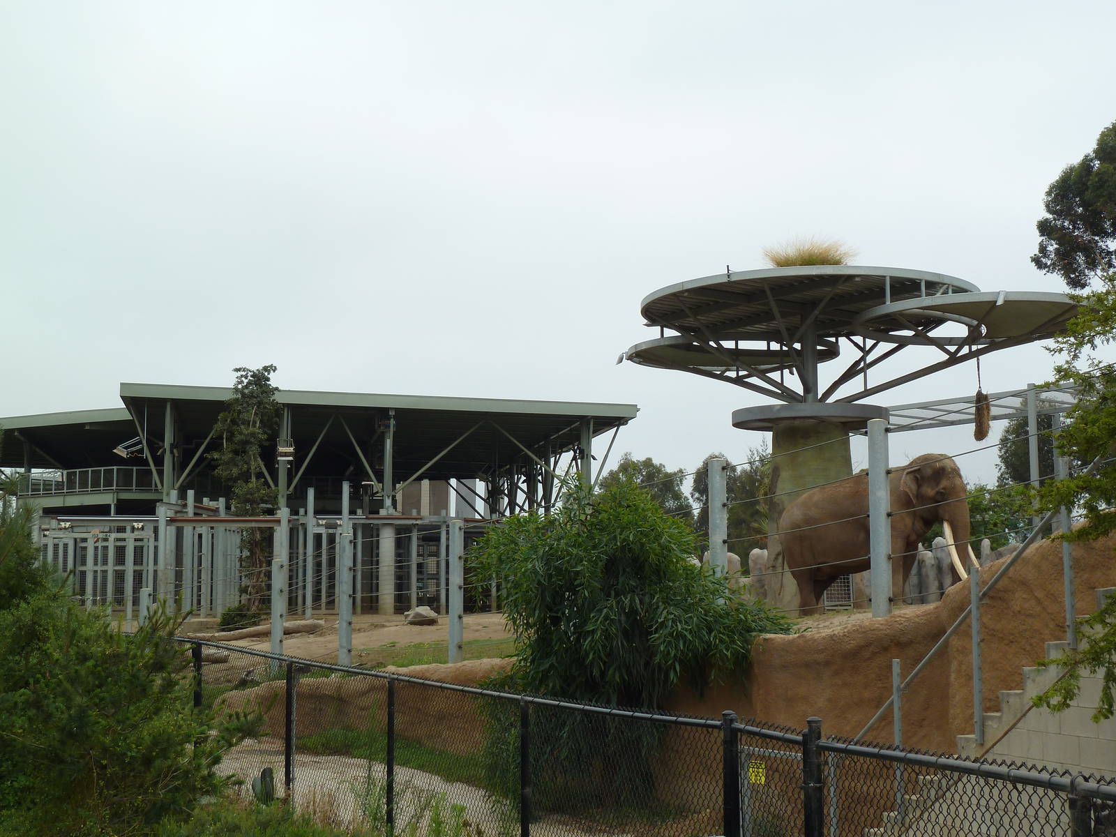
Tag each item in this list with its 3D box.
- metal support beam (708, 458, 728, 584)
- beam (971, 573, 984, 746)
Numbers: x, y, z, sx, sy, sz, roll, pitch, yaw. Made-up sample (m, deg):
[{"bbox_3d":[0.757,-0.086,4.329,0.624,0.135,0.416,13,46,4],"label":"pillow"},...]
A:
[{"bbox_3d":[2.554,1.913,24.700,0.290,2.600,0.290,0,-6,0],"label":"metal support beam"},{"bbox_3d":[3.147,1.794,11.600,0.060,1.320,0.060,2,-7,-19],"label":"beam"}]

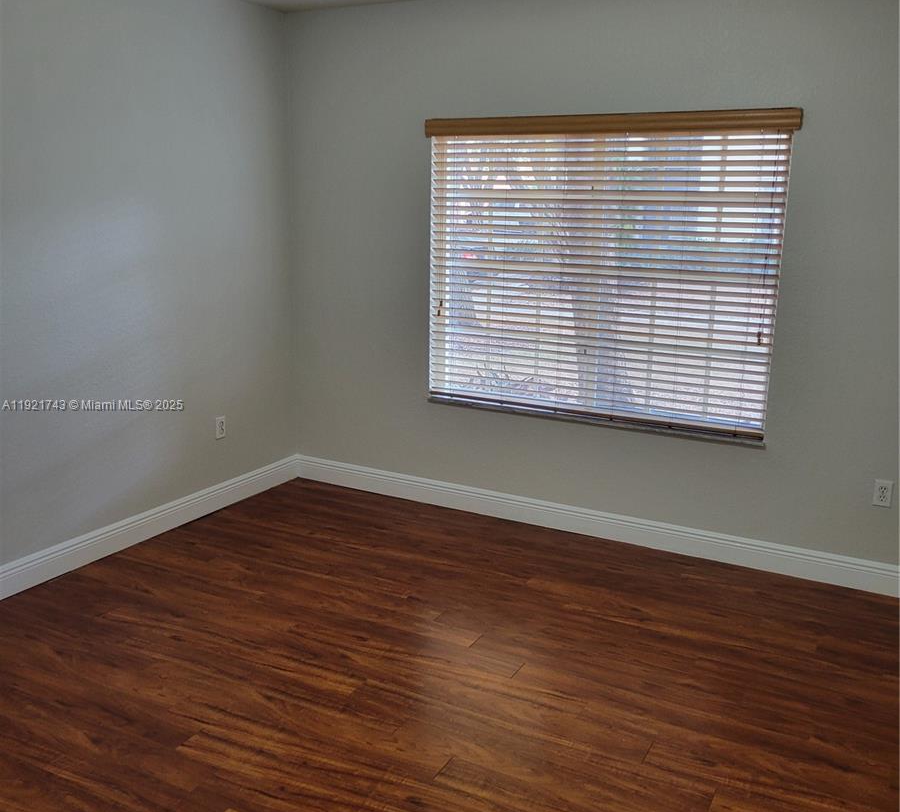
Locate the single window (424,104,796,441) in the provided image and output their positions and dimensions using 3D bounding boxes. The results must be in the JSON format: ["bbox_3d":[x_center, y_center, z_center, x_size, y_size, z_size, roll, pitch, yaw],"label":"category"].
[{"bbox_3d":[0.673,-0.645,4.309,1.785,1.423,0.080,8,15,28],"label":"single window"}]

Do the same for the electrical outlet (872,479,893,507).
[{"bbox_3d":[1.851,0.376,3.852,0.071,0.115,0.010,8,15,28],"label":"electrical outlet"}]

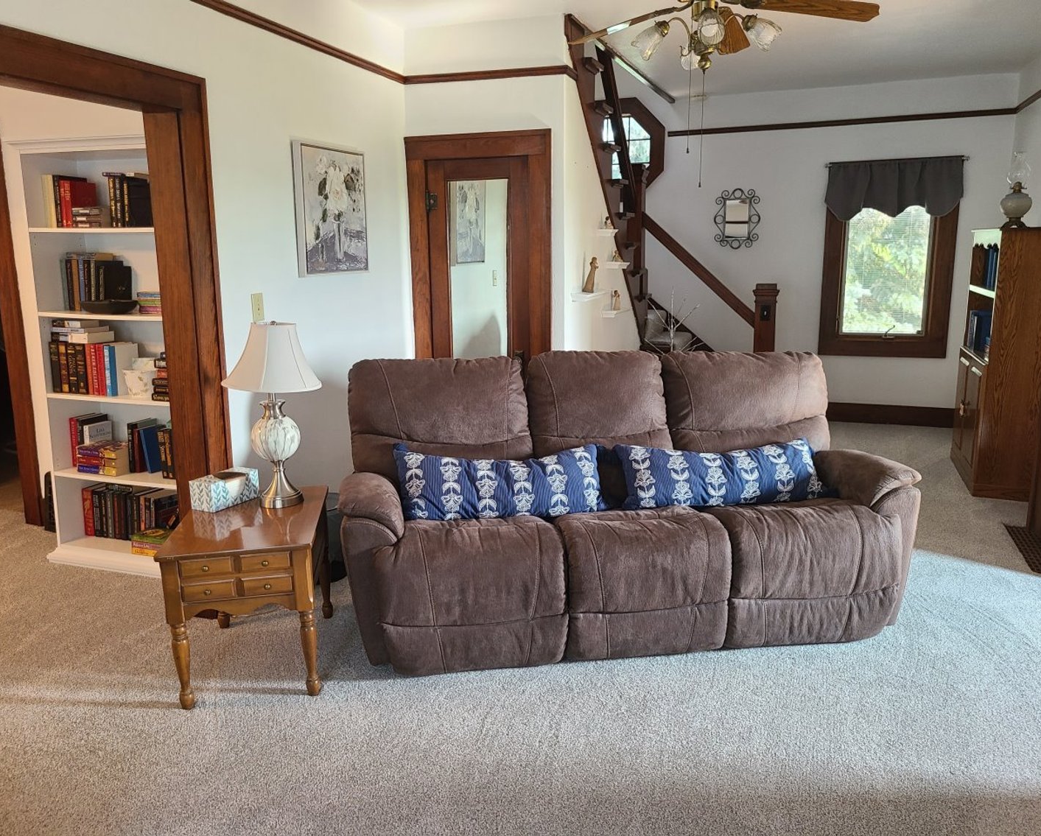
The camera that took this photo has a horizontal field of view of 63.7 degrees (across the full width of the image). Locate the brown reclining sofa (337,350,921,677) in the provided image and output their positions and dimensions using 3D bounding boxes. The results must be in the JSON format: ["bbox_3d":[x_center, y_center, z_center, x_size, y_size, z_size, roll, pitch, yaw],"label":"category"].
[{"bbox_3d":[0.420,0.297,3.490,2.251,1.035,1.005,-2,12,-8],"label":"brown reclining sofa"}]

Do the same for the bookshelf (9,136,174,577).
[{"bbox_3d":[-1.850,-0.269,3.974,0.914,1.999,0.342,4,12,19],"label":"bookshelf"}]

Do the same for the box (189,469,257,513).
[{"bbox_3d":[-1.148,0.279,3.261,0.106,0.106,0.229,6,13,30],"label":"box"}]

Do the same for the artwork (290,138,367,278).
[{"bbox_3d":[-0.956,-1.057,4.291,0.048,0.628,0.603,4,12,19],"label":"artwork"}]

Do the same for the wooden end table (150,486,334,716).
[{"bbox_3d":[-0.982,0.633,3.138,0.492,0.542,0.718,-2,12,-9],"label":"wooden end table"}]

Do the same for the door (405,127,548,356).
[{"bbox_3d":[-0.252,-0.613,5.150,0.929,2.170,0.101,4,12,19],"label":"door"}]

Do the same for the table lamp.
[{"bbox_3d":[-0.936,-0.014,3.220,0.372,0.693,0.372,-2,12,-8],"label":"table lamp"}]

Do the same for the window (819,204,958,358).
[{"bbox_3d":[3.023,-1.250,6.897,0.980,1.487,0.101,4,12,19],"label":"window"}]

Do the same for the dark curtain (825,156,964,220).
[{"bbox_3d":[2.997,-1.836,6.741,1.025,0.477,0.090,4,12,19],"label":"dark curtain"}]

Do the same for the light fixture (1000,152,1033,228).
[{"bbox_3d":[3.044,-1.389,5.117,0.176,0.462,0.176,4,12,19],"label":"light fixture"}]

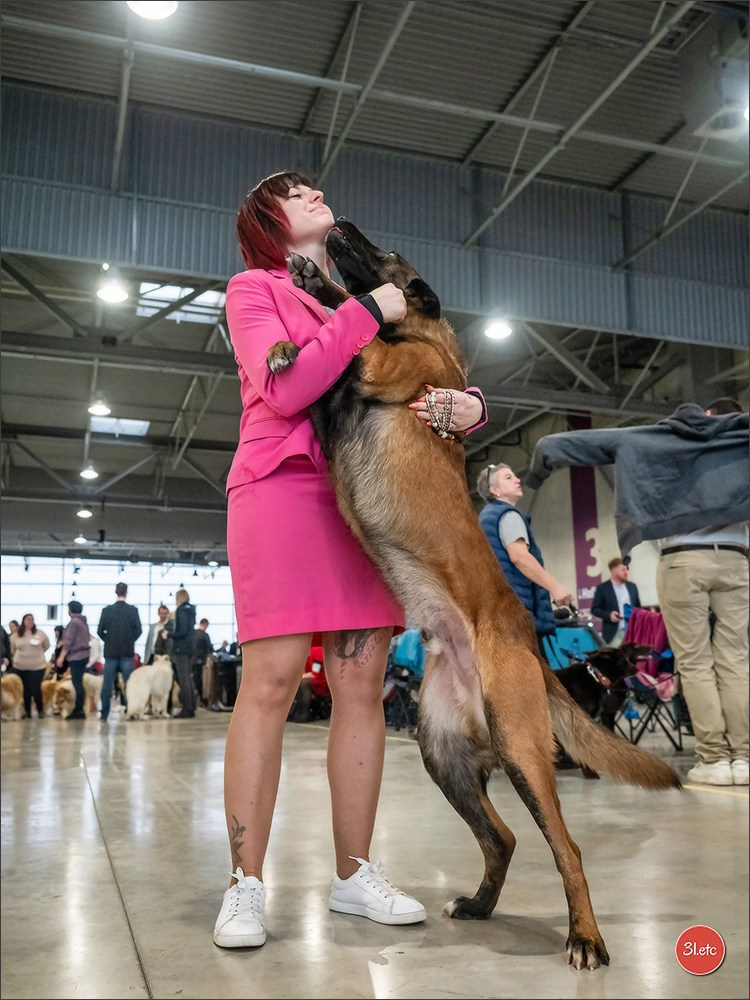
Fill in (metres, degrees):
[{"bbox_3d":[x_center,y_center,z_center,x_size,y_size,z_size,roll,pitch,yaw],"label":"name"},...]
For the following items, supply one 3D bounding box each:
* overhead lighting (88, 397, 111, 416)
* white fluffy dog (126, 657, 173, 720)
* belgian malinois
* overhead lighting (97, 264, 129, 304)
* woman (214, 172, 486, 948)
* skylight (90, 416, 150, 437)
[{"bbox_3d":[-6.844,-2.407,24.424,0.520,0.450,0.520,2,-11,-17],"label":"overhead lighting"},{"bbox_3d":[-2.960,2.465,12.926,0.360,0.800,0.740,-6,-12,28],"label":"white fluffy dog"},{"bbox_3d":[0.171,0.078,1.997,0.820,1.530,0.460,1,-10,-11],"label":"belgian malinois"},{"bbox_3d":[-4.556,-3.760,17.106,0.520,0.470,0.520,2,-11,-17],"label":"overhead lighting"},{"bbox_3d":[-0.049,0.042,2.177,0.560,1.670,0.500,9,-14,-42],"label":"woman"},{"bbox_3d":[-8.900,-2.553,34.254,1.920,0.150,2.150,3,-11,-17],"label":"skylight"}]

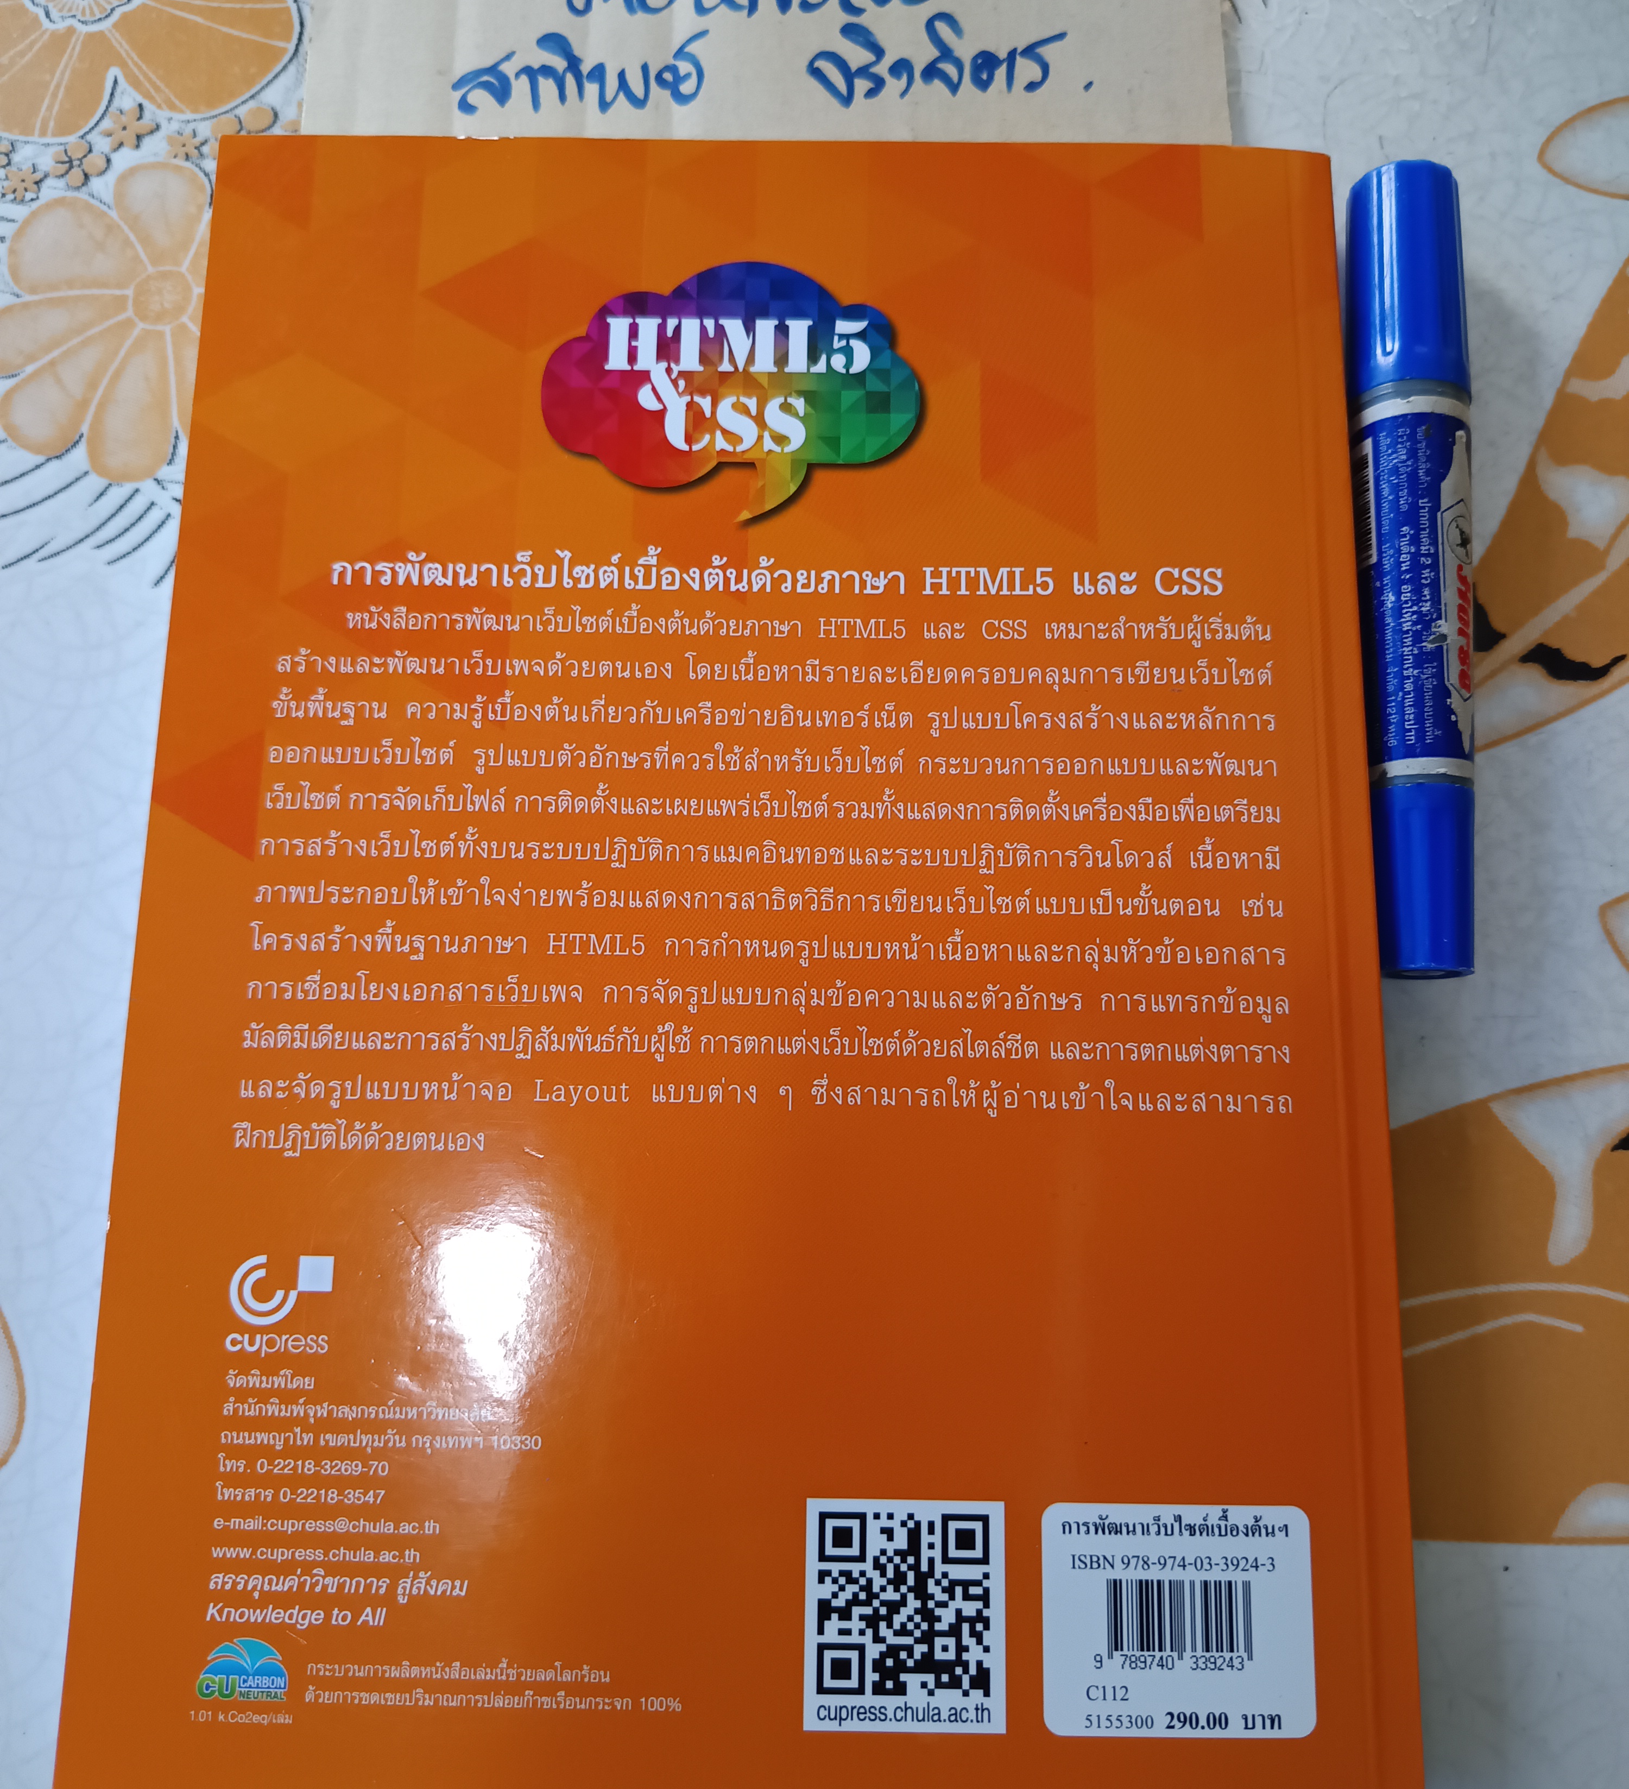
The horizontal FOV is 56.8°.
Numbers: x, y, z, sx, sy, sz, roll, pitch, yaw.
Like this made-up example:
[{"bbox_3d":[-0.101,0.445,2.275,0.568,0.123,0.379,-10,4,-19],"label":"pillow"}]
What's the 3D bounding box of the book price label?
[{"bbox_3d":[0.051,0.101,0.210,0.038,0.001,0.030,1,79,0],"label":"book price label"}]

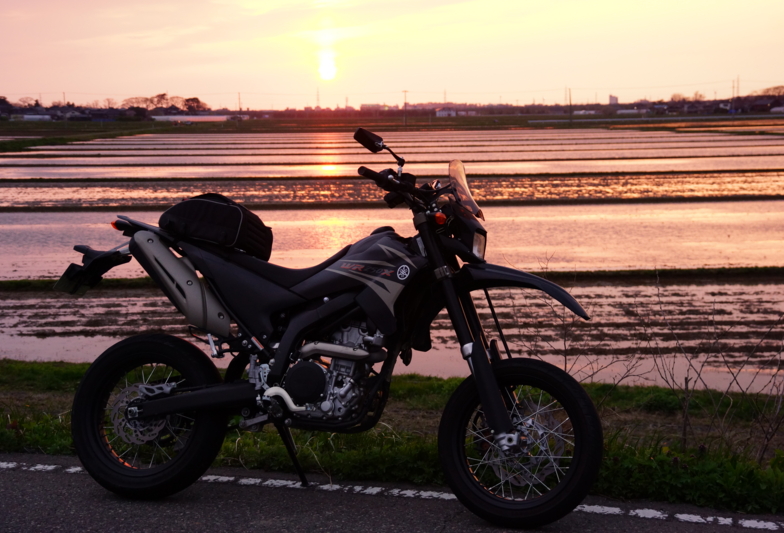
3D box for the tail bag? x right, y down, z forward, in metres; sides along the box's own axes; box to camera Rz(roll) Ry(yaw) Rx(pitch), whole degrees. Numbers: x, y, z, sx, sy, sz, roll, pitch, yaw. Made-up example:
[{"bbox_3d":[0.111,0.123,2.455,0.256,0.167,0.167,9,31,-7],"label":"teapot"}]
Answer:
[{"bbox_3d":[-0.670,-0.160,5.687,0.345,0.185,0.285,14,-8,20],"label":"tail bag"}]

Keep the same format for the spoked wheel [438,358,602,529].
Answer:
[{"bbox_3d":[0.441,0.611,5.160,0.586,0.586,0.115,2,-7,22],"label":"spoked wheel"}]

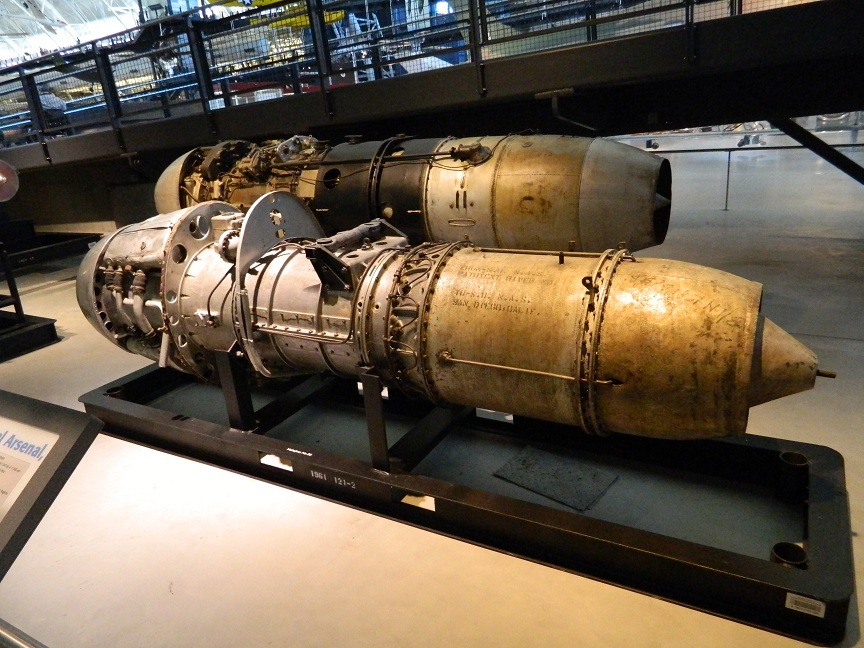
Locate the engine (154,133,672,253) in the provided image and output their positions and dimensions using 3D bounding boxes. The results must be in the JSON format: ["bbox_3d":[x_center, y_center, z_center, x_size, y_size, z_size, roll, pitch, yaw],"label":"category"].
[{"bbox_3d":[-0.340,-0.819,4.114,3.591,0.835,0.814,6,23,29],"label":"engine"}]

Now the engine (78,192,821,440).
[{"bbox_3d":[-0.262,-0.070,2.394,3.007,0.811,0.659,6,23,29],"label":"engine"}]

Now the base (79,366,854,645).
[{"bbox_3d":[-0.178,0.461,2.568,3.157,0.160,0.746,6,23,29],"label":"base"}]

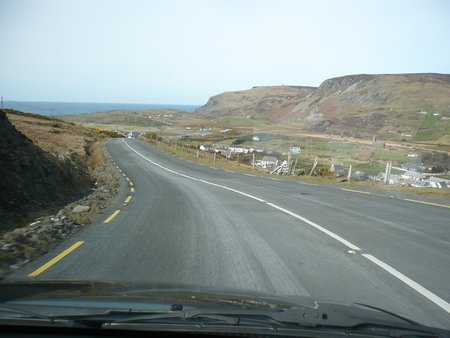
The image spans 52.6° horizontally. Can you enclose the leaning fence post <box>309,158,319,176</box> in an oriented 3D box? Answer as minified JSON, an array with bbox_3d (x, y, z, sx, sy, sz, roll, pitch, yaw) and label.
[{"bbox_3d":[4.936,-0.122,25.300,0.240,1.100,0.180,23,7,5],"label":"leaning fence post"}]

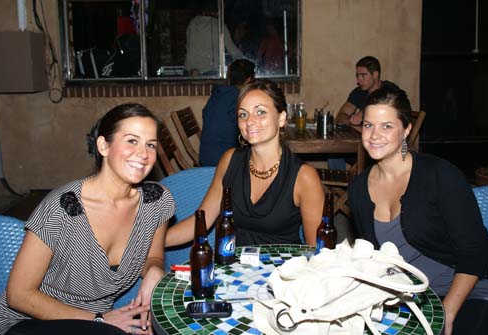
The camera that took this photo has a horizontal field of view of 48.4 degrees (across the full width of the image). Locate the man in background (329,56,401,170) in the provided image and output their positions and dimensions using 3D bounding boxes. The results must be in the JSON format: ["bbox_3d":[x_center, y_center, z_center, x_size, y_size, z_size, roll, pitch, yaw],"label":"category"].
[{"bbox_3d":[0.899,-0.184,4.207,0.780,1.300,0.540,-7,14,-29],"label":"man in background"}]

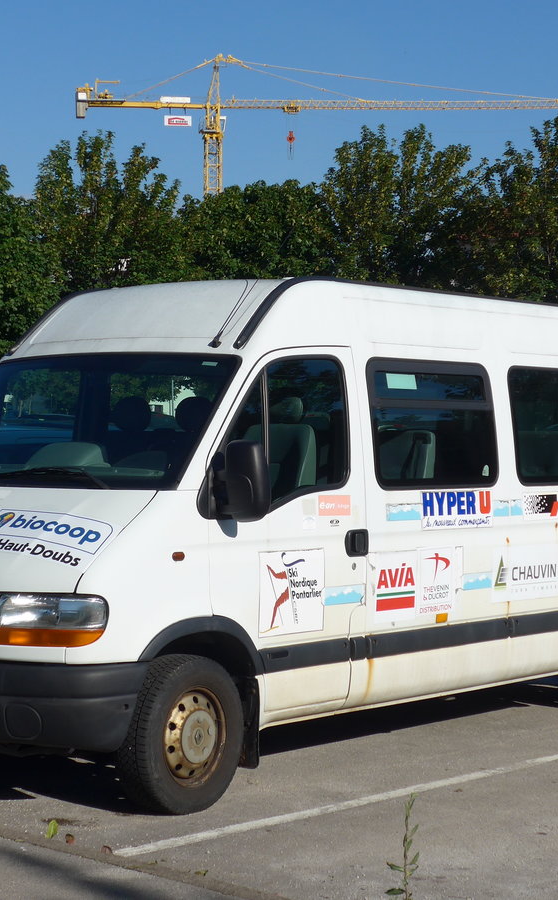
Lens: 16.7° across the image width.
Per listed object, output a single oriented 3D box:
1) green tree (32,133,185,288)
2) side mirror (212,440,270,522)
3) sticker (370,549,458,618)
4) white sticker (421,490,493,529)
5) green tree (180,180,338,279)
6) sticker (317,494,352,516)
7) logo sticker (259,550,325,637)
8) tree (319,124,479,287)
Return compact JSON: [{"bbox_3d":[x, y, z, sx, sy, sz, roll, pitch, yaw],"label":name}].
[{"bbox_3d":[-4.408,-3.624,49.000,4.500,9.170,4.500,0,0,0],"label":"green tree"},{"bbox_3d":[-0.161,0.131,8.341,0.230,0.355,0.150,1,1,40],"label":"side mirror"},{"bbox_3d":[0.684,0.665,9.469,0.010,0.335,0.735,0,0,40],"label":"sticker"},{"bbox_3d":[0.917,0.308,9.769,0.010,0.193,0.651,-4,-3,39],"label":"white sticker"},{"bbox_3d":[-0.567,-2.920,48.000,4.500,7.730,4.500,0,0,0],"label":"green tree"},{"bbox_3d":[0.261,0.264,8.981,0.010,0.097,0.249,-4,-3,39],"label":"sticker"},{"bbox_3d":[0.060,0.650,8.695,0.010,0.385,0.475,0,0,39],"label":"logo sticker"},{"bbox_3d":[3.650,-4.600,58.000,5.400,10.400,5.400,1,1,0],"label":"tree"}]

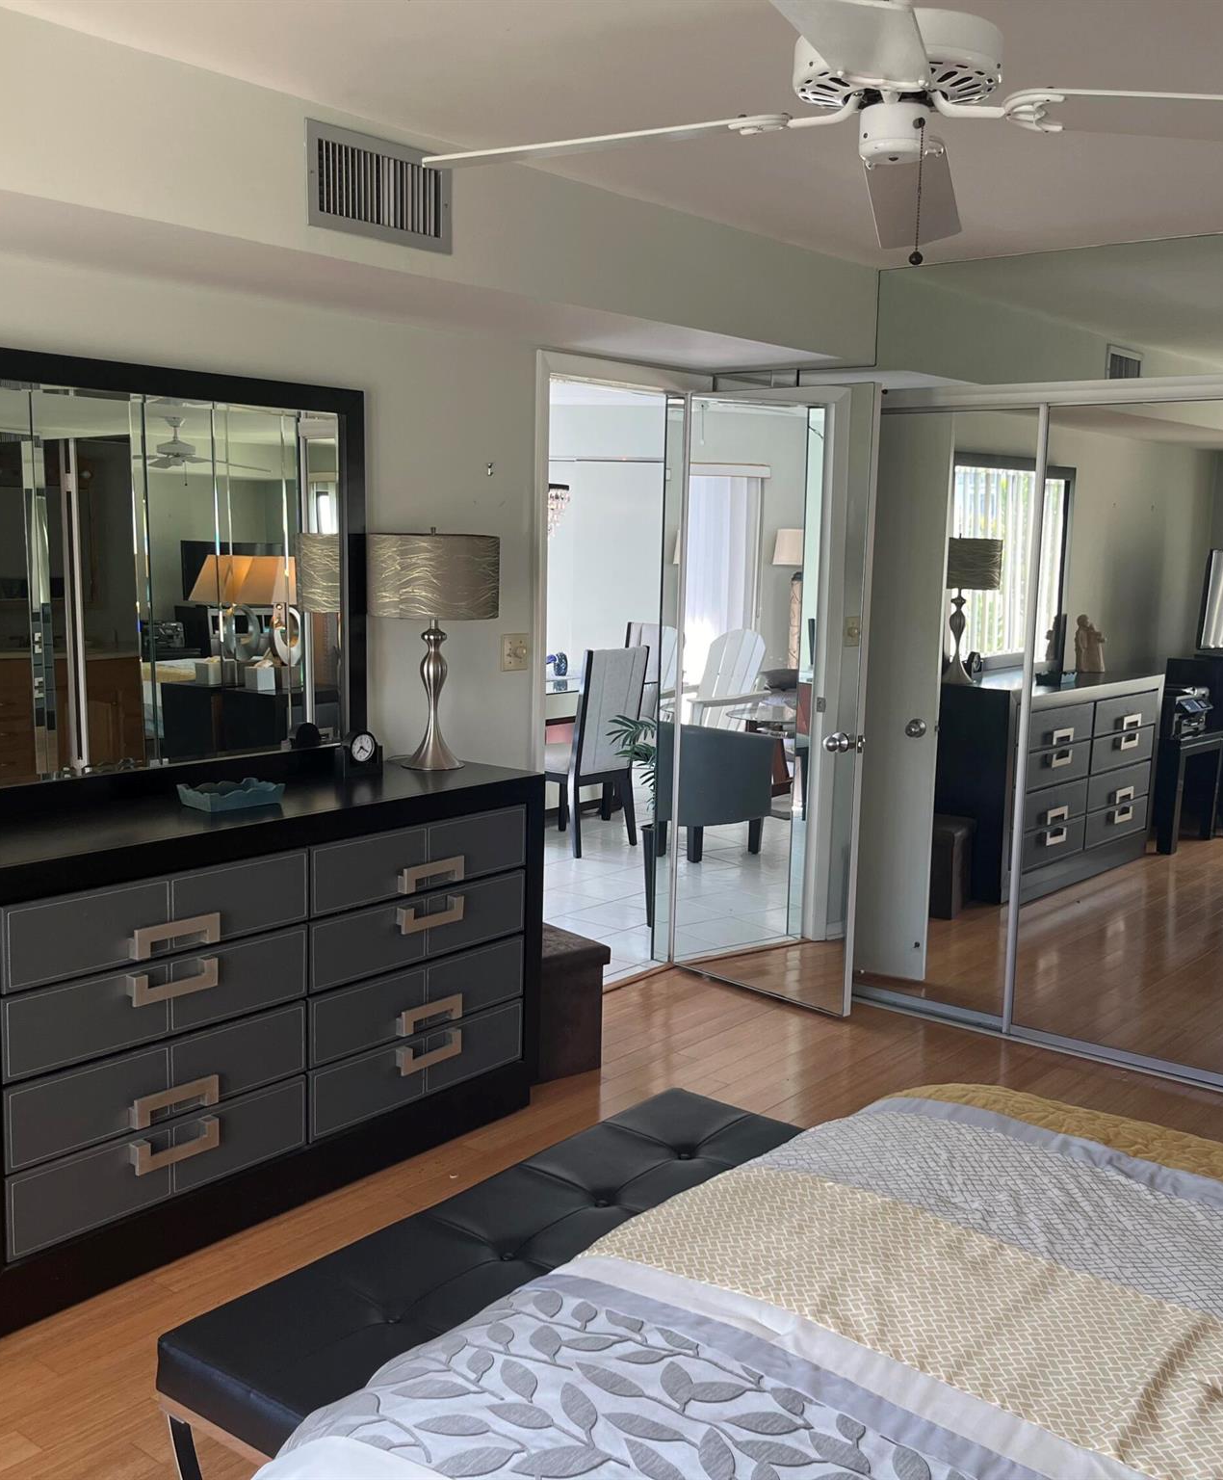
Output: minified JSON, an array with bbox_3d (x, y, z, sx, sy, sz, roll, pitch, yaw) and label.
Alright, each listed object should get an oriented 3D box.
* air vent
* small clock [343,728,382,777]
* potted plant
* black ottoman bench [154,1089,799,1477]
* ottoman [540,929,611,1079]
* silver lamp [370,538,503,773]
[{"bbox_3d":[-0.479,-1.168,3.152,0.030,0.205,0.406,7,10,39],"label":"air vent"},{"bbox_3d":[-0.672,0.037,3.956,0.050,0.116,0.115,8,11,42],"label":"small clock"},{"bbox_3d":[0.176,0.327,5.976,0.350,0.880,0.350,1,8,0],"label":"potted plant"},{"bbox_3d":[-0.091,1.025,2.472,0.430,0.450,1.260,7,10,39],"label":"black ottoman bench"},{"bbox_3d":[-0.263,0.788,4.436,0.375,0.375,0.375,-5,10,-36],"label":"ottoman"},{"bbox_3d":[-0.487,-0.246,4.070,0.366,0.650,0.366,1,8,0],"label":"silver lamp"}]

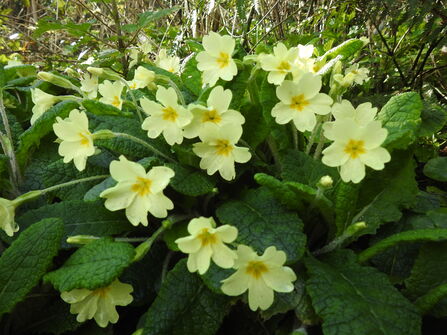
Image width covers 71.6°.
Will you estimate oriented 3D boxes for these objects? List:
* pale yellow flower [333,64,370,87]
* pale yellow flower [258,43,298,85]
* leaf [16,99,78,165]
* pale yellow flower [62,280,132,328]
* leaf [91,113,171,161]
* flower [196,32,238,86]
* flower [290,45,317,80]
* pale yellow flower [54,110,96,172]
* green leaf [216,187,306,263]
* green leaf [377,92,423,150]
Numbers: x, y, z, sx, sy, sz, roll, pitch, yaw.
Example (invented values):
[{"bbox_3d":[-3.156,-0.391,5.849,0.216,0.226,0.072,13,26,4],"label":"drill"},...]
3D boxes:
[{"bbox_3d":[0.120,-0.086,0.290,0.032,0.020,0.018,-11,53,-28],"label":"pale yellow flower"},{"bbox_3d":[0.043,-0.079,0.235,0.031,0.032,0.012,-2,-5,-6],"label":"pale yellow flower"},{"bbox_3d":[-0.114,-0.023,0.200,0.042,0.040,0.030,0,23,0],"label":"leaf"},{"bbox_3d":[-0.063,0.065,0.154,0.034,0.030,0.013,-1,16,-3],"label":"pale yellow flower"},{"bbox_3d":[-0.056,-0.018,0.190,0.052,0.025,0.030,0,23,0],"label":"leaf"},{"bbox_3d":[-0.004,-0.071,0.205,0.031,0.034,0.013,8,4,23],"label":"flower"},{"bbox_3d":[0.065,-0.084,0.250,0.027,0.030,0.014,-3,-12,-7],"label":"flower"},{"bbox_3d":[-0.084,-0.015,0.174,0.030,0.034,0.013,10,11,27],"label":"pale yellow flower"},{"bbox_3d":[0.022,0.034,0.182,0.052,0.012,0.040,36,56,20],"label":"green leaf"},{"bbox_3d":[0.134,-0.035,0.235,0.031,0.042,0.014,18,-12,14],"label":"green leaf"}]

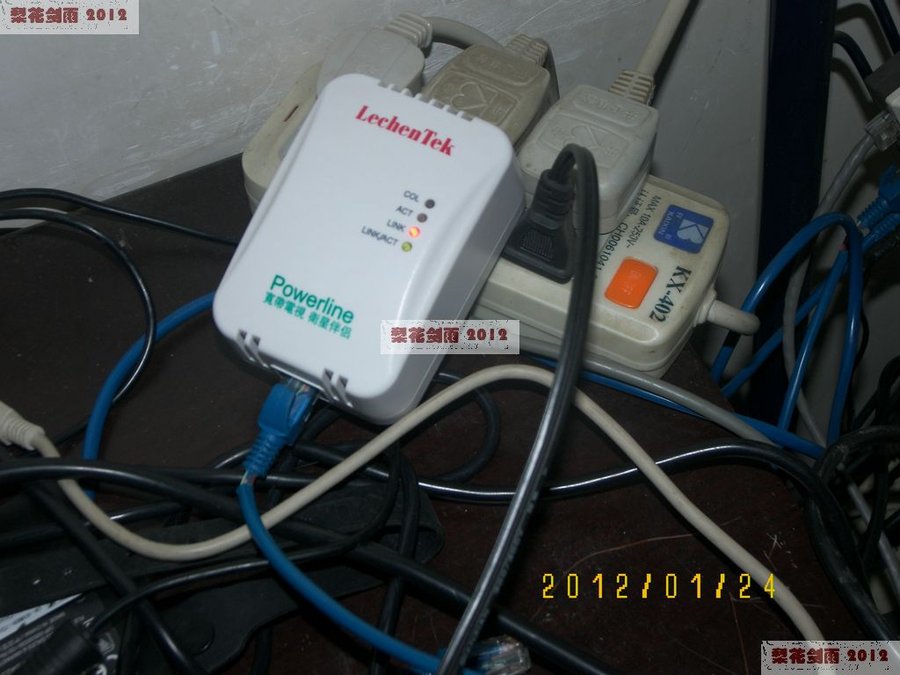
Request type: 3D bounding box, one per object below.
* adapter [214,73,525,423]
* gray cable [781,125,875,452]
[{"bbox_3d":[-0.025,-0.029,0.505,0.073,0.030,0.100,24,78,23],"label":"adapter"},{"bbox_3d":[0.162,-0.014,0.677,0.037,0.174,0.035,-9,47,0],"label":"gray cable"}]

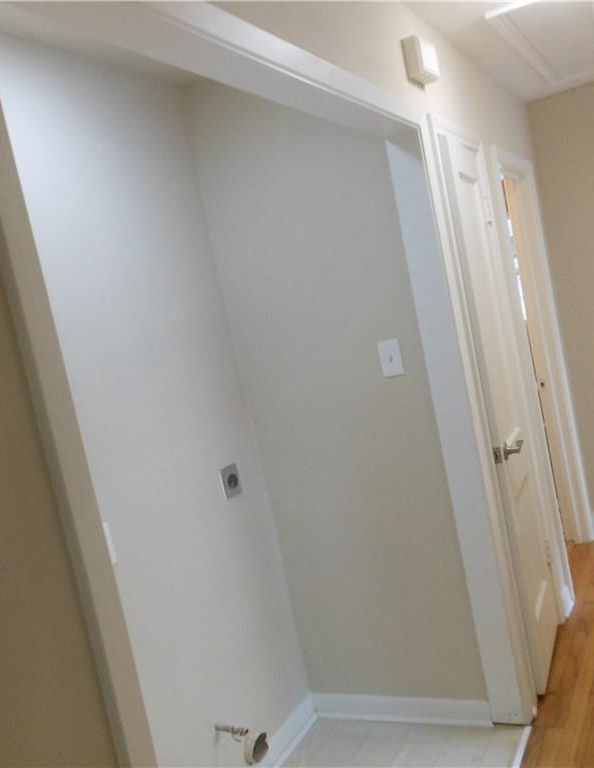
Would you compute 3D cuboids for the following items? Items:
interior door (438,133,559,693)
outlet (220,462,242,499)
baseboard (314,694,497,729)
[{"bbox_3d":[0.794,0.092,2.830,0.036,2.011,0.575,-9,7,25],"label":"interior door"},{"bbox_3d":[-0.225,0.335,2.543,0.018,0.105,0.100,-8,7,27],"label":"outlet"},{"bbox_3d":[0.365,1.191,2.702,0.679,0.090,0.020,-8,7,27],"label":"baseboard"}]

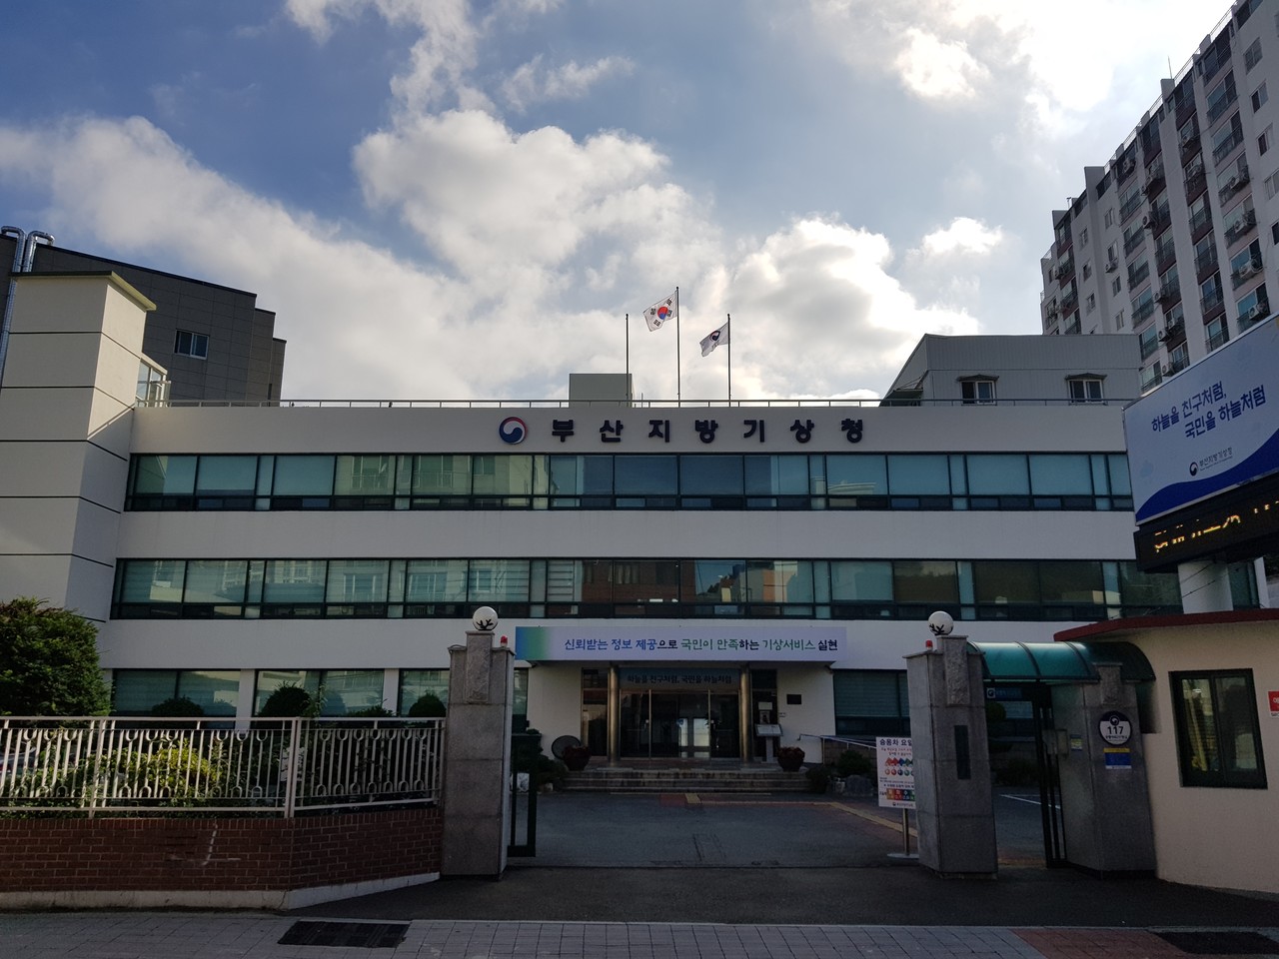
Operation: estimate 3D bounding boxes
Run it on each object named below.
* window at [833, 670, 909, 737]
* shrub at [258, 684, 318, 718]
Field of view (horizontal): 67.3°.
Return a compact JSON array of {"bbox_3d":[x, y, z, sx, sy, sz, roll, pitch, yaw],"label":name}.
[{"bbox_3d":[7.469,6.408,27.502,3.763,1.881,0.200,0,-13,2],"label":"window"},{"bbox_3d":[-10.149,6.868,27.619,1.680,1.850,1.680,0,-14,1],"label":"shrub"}]

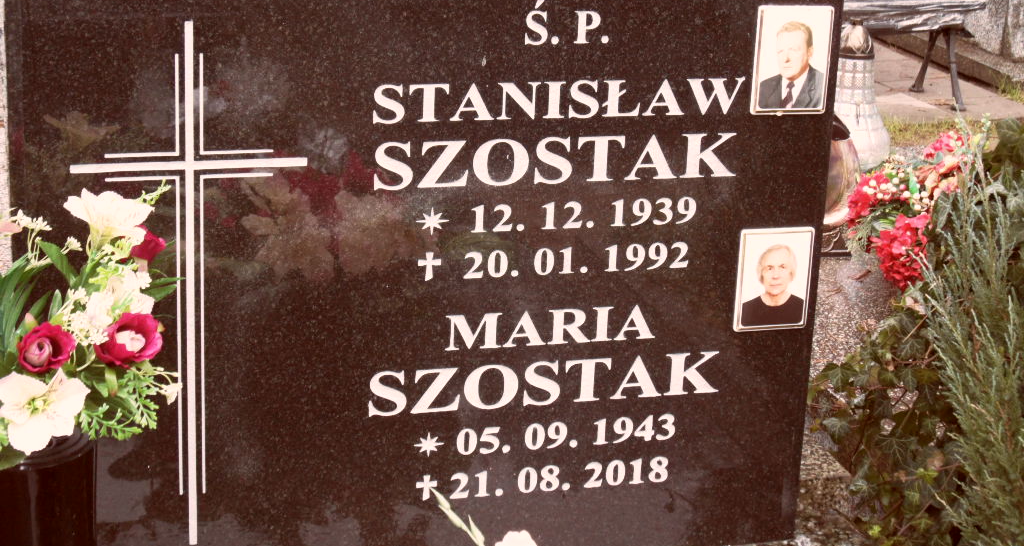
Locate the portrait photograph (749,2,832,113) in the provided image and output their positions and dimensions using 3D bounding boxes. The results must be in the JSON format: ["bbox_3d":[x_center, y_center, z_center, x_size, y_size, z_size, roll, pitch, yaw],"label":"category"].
[{"bbox_3d":[0.305,-0.229,1.918,0.090,0.119,0.011,-3,17,-17],"label":"portrait photograph"}]

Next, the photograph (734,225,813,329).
[{"bbox_3d":[0.295,0.009,1.987,0.090,0.119,0.011,-3,17,-17],"label":"photograph"}]

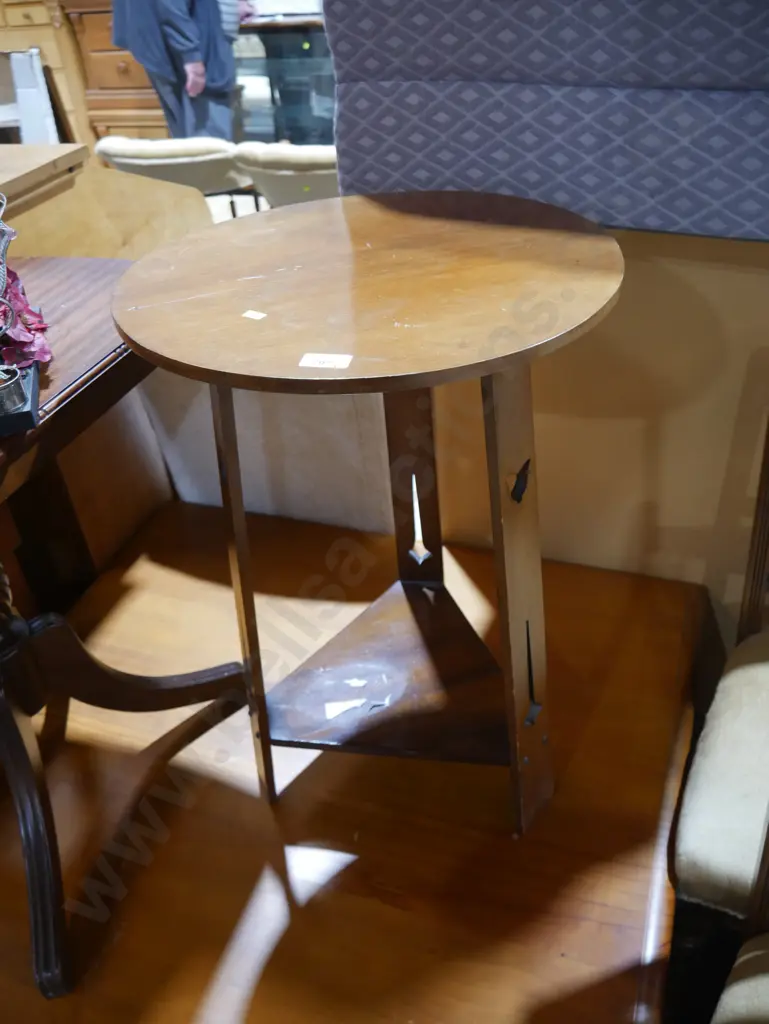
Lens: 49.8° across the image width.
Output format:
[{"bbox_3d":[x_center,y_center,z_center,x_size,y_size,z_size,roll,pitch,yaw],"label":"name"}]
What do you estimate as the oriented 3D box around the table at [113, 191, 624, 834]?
[{"bbox_3d":[0.007,0.040,1.030,0.496,0.712,0.496,3,37,10],"label":"table"}]

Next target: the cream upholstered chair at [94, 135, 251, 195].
[{"bbox_3d":[-0.743,-1.268,3.590,0.570,0.750,0.550,3,37,11],"label":"cream upholstered chair"}]

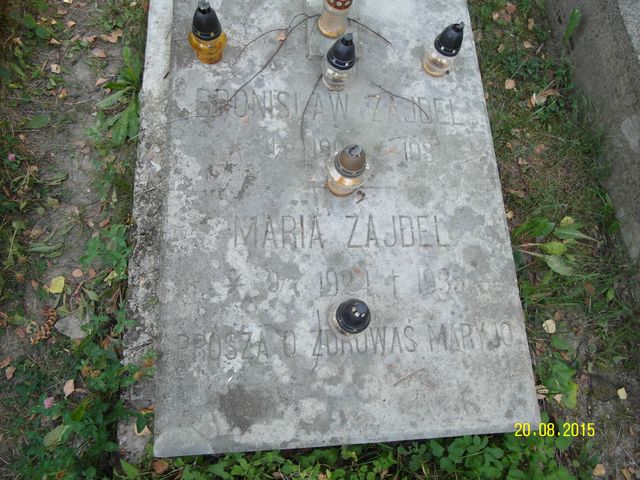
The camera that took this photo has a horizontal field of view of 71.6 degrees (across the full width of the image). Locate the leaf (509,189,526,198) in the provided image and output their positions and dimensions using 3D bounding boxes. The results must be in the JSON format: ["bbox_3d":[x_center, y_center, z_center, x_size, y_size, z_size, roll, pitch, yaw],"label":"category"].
[{"bbox_3d":[0.613,-0.142,1.375,0.056,0.010,0.018,16,72,-2],"label":"leaf"}]

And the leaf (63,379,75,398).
[{"bbox_3d":[-0.606,0.361,1.073,0.023,0.010,0.042,-11,75,-10],"label":"leaf"}]

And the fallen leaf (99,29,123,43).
[{"bbox_3d":[-0.633,-0.621,1.360,0.059,0.013,0.040,-26,78,-14],"label":"fallen leaf"}]

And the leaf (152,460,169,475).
[{"bbox_3d":[-0.372,0.532,1.040,0.026,0.010,0.035,-41,82,-16],"label":"leaf"}]

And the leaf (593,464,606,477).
[{"bbox_3d":[0.737,0.609,1.167,0.027,0.009,0.033,34,72,3],"label":"leaf"}]

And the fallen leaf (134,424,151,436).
[{"bbox_3d":[-0.400,0.431,1.004,0.038,0.009,0.022,7,73,-5],"label":"fallen leaf"}]

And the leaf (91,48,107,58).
[{"bbox_3d":[-0.665,-0.562,1.341,0.045,0.009,0.029,26,72,1],"label":"leaf"}]

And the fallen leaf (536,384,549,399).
[{"bbox_3d":[0.606,0.413,1.207,0.036,0.013,0.035,-5,74,-8],"label":"fallen leaf"}]

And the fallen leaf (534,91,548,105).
[{"bbox_3d":[0.733,-0.471,1.465,0.035,0.013,0.062,41,73,6],"label":"fallen leaf"}]

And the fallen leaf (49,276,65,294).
[{"bbox_3d":[-0.673,0.115,1.138,0.033,0.009,0.046,5,73,-6],"label":"fallen leaf"}]

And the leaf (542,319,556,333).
[{"bbox_3d":[0.655,0.247,1.265,0.037,0.008,0.037,-18,77,-12],"label":"leaf"}]

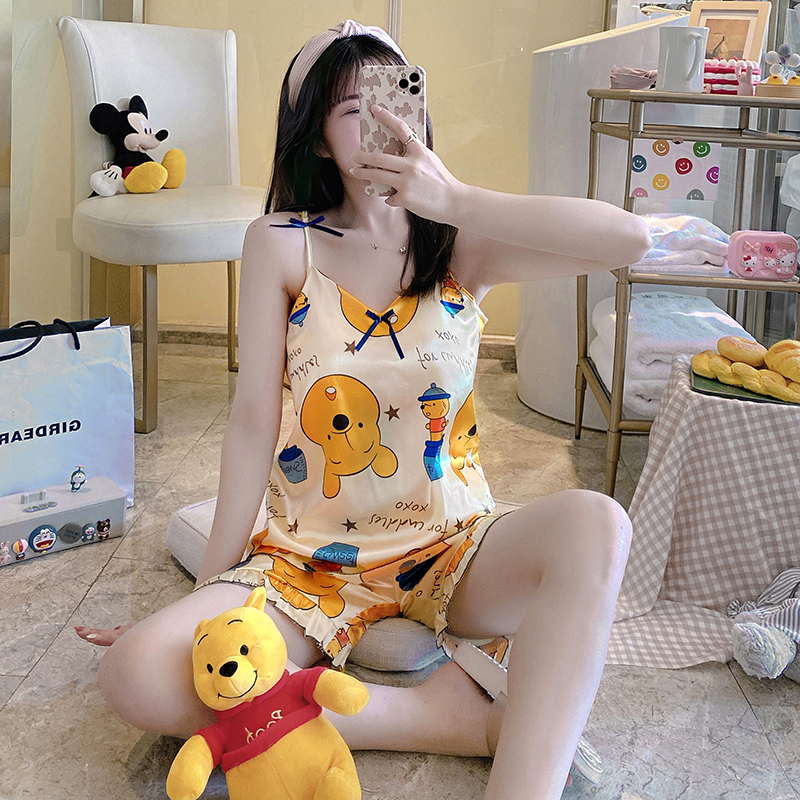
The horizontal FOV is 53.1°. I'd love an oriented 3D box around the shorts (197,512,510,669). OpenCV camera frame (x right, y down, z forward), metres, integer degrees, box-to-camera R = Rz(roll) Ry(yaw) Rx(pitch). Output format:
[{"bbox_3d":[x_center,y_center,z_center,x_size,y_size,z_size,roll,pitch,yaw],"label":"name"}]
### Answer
[{"bbox_3d":[-0.064,0.238,1.080,0.390,0.200,0.300,1,16,-2],"label":"shorts"}]

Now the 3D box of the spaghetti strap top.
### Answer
[{"bbox_3d":[-0.040,-0.010,1.110,0.320,0.490,0.210,1,10,0],"label":"spaghetti strap top"}]

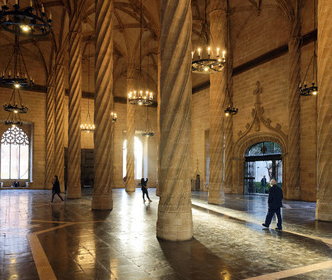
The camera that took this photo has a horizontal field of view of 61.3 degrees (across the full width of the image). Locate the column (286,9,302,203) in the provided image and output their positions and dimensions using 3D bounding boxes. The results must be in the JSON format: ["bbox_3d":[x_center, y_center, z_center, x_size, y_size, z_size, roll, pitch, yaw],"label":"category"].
[{"bbox_3d":[9.454,-2.391,20.600,1.020,13.684,1.020,2,-4,-29],"label":"column"}]

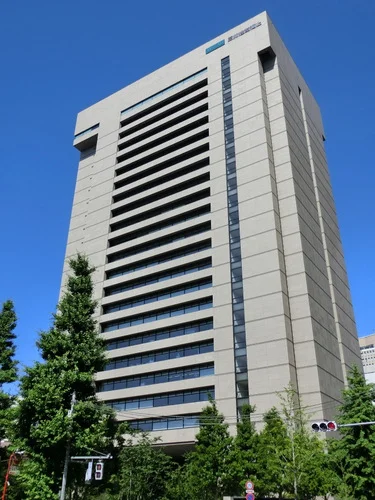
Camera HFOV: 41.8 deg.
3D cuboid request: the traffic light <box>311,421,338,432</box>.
[{"bbox_3d":[6.430,8.280,23.000,1.220,0.430,0.380,-13,-32,21],"label":"traffic light"}]

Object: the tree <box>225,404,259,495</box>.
[{"bbox_3d":[4.994,18.565,43.208,3.100,9.704,3.100,-3,-30,5],"label":"tree"}]

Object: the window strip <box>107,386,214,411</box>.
[{"bbox_3d":[-6.235,25.172,81.052,24.858,2.057,0.600,-17,-34,28],"label":"window strip"}]

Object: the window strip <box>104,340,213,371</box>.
[{"bbox_3d":[-6.199,18.582,84.837,24.858,2.057,0.600,-17,-34,28],"label":"window strip"}]

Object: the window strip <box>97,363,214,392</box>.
[{"bbox_3d":[-6.217,21.877,82.944,24.858,2.057,0.600,-17,-34,28],"label":"window strip"}]

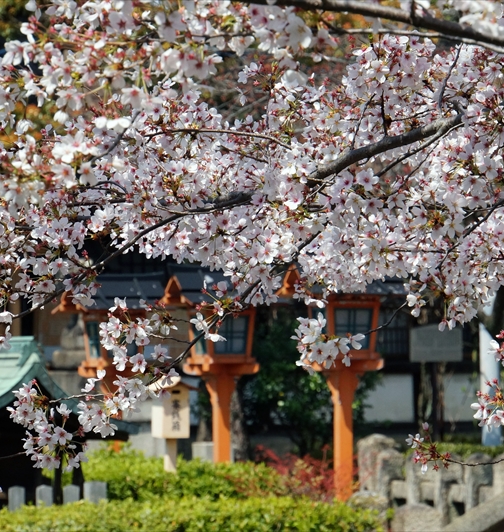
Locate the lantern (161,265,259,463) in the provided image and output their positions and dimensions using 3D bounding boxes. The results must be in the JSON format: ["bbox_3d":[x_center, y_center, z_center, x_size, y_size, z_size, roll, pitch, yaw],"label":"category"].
[{"bbox_3d":[-0.216,1.057,29.000,0.720,2.180,0.640,0,-2,-25],"label":"lantern"}]

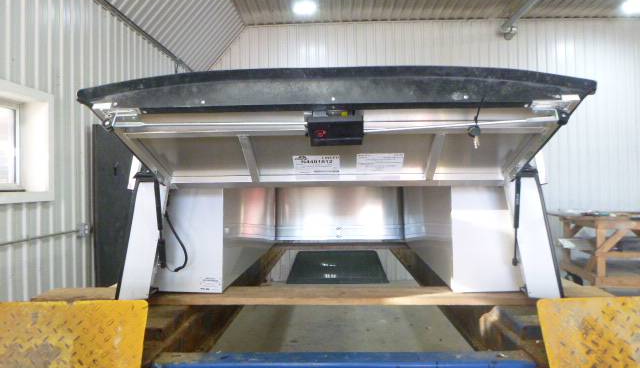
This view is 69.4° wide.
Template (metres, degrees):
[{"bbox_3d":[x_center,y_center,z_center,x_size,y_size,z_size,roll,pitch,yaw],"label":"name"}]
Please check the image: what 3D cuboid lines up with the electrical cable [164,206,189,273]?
[{"bbox_3d":[-0.557,0.211,1.790,0.092,0.265,0.050,0,0,2],"label":"electrical cable"}]

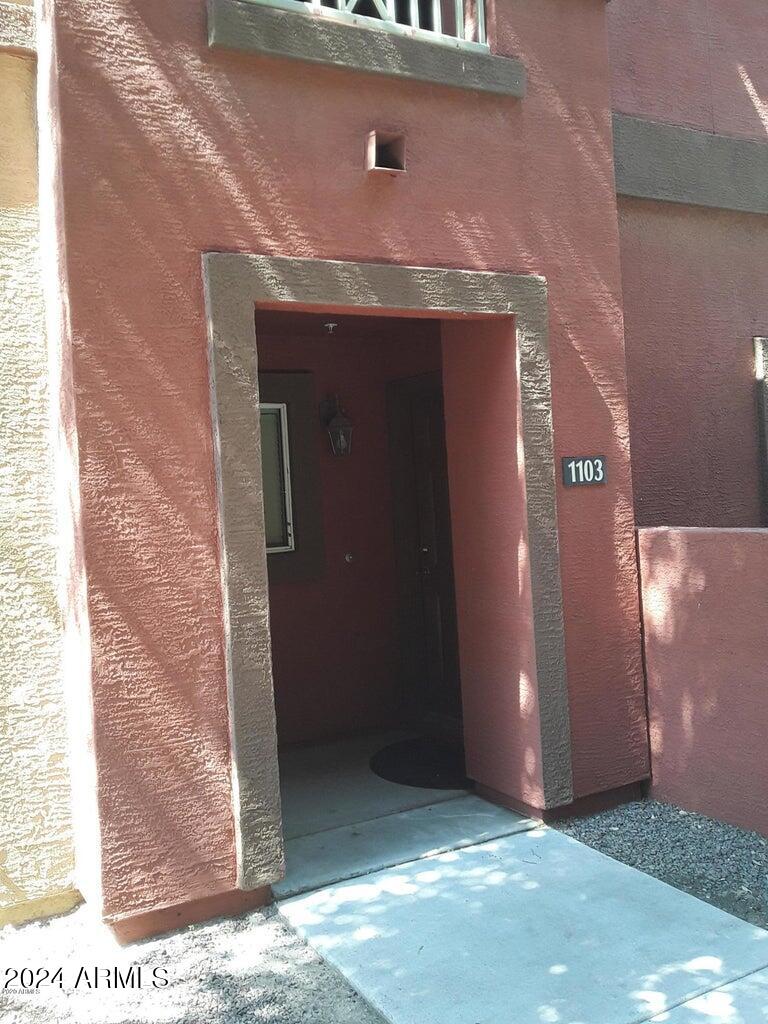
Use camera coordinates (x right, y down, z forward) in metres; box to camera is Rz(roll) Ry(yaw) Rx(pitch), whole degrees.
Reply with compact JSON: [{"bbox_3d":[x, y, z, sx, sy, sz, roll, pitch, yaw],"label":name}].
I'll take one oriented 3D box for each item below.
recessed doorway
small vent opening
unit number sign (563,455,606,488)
[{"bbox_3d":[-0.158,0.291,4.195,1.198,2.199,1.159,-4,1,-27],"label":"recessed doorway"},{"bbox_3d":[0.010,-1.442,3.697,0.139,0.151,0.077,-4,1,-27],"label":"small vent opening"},{"bbox_3d":[0.914,-0.186,4.161,0.247,0.128,0.013,-4,1,-27],"label":"unit number sign"}]

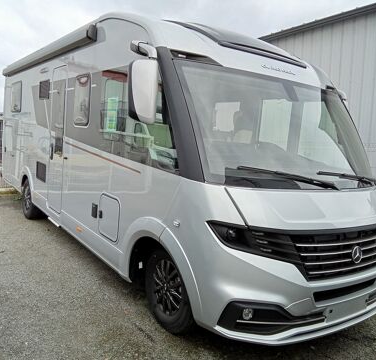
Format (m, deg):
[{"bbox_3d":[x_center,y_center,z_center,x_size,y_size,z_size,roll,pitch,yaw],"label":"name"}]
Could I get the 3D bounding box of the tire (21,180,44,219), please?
[{"bbox_3d":[-2.612,0.280,6.625,0.235,0.720,0.720,0,8,-34],"label":"tire"}]

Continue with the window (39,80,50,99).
[{"bbox_3d":[-2.070,-1.308,5.663,0.060,0.260,0.570,0,8,-34],"label":"window"}]

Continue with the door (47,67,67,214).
[{"bbox_3d":[-1.696,-0.526,5.126,0.060,1.860,0.620,0,8,-34],"label":"door"}]

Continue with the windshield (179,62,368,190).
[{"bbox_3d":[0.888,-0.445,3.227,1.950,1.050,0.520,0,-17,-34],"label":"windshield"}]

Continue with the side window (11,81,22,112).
[{"bbox_3d":[-3.263,-1.573,7.433,0.060,0.560,0.950,0,8,-34],"label":"side window"}]

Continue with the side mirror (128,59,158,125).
[{"bbox_3d":[-0.342,-0.647,2.886,0.200,0.480,0.150,2,7,-22],"label":"side mirror"}]

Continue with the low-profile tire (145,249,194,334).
[{"bbox_3d":[-0.084,0.876,3.217,0.235,0.720,0.720,0,8,-34],"label":"low-profile tire"}]

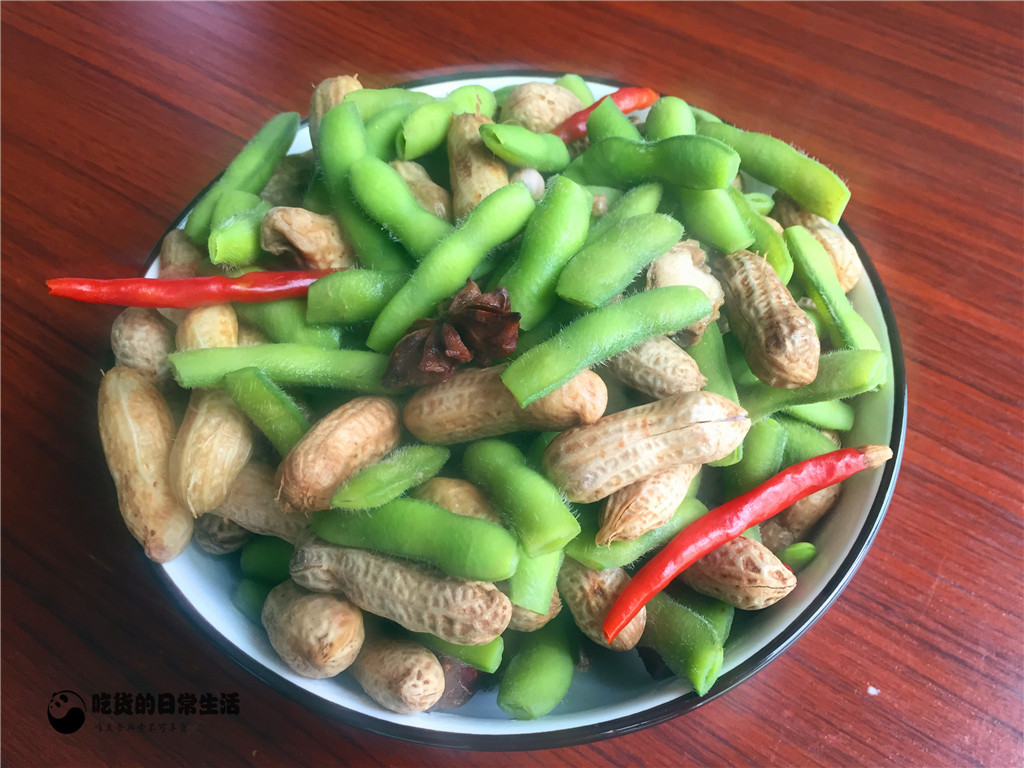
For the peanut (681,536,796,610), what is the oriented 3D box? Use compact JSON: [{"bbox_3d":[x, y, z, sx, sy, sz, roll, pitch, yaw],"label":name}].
[{"bbox_3d":[0.047,0.039,0.183,0.028,0.015,0.015,15,61,8],"label":"peanut"}]

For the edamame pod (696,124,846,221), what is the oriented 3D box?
[{"bbox_3d":[0.067,-0.057,0.225,0.049,0.011,0.012,37,66,23],"label":"edamame pod"}]

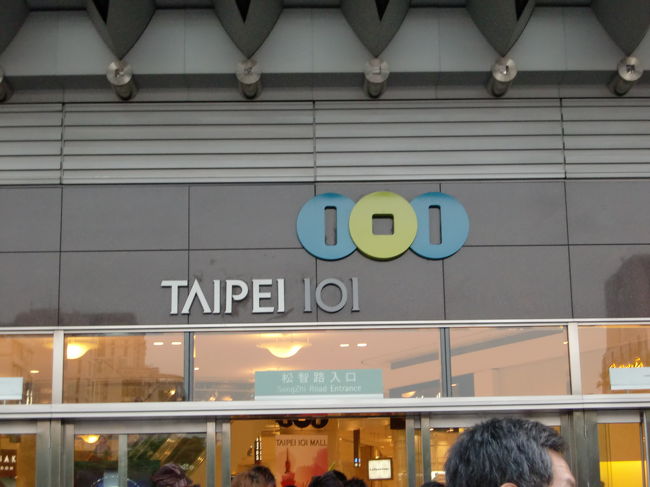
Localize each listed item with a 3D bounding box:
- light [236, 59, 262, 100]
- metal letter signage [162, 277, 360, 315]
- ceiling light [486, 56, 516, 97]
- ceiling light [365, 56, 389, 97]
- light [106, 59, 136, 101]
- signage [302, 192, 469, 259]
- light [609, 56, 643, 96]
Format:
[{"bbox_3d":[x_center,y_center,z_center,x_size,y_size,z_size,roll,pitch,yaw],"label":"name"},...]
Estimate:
[{"bbox_3d":[-0.857,-1.848,14.064,0.285,0.285,0.540,-1,-12,-2],"label":"light"},{"bbox_3d":[-0.704,0.574,13.818,2.190,0.395,0.075,-1,-12,-2],"label":"metal letter signage"},{"bbox_3d":[2.002,-1.886,14.145,0.285,0.285,0.540,-1,-12,-2],"label":"ceiling light"},{"bbox_3d":[0.572,-1.867,14.104,0.285,0.285,0.540,-1,-12,-2],"label":"ceiling light"},{"bbox_3d":[-2.286,-1.829,14.024,0.285,0.285,0.540,-1,-12,-2],"label":"light"},{"bbox_3d":[0.649,-0.220,13.982,1.935,0.775,0.150,-1,-12,-2],"label":"signage"},{"bbox_3d":[3.431,-1.905,14.185,0.285,0.285,0.540,-1,-12,-2],"label":"light"}]

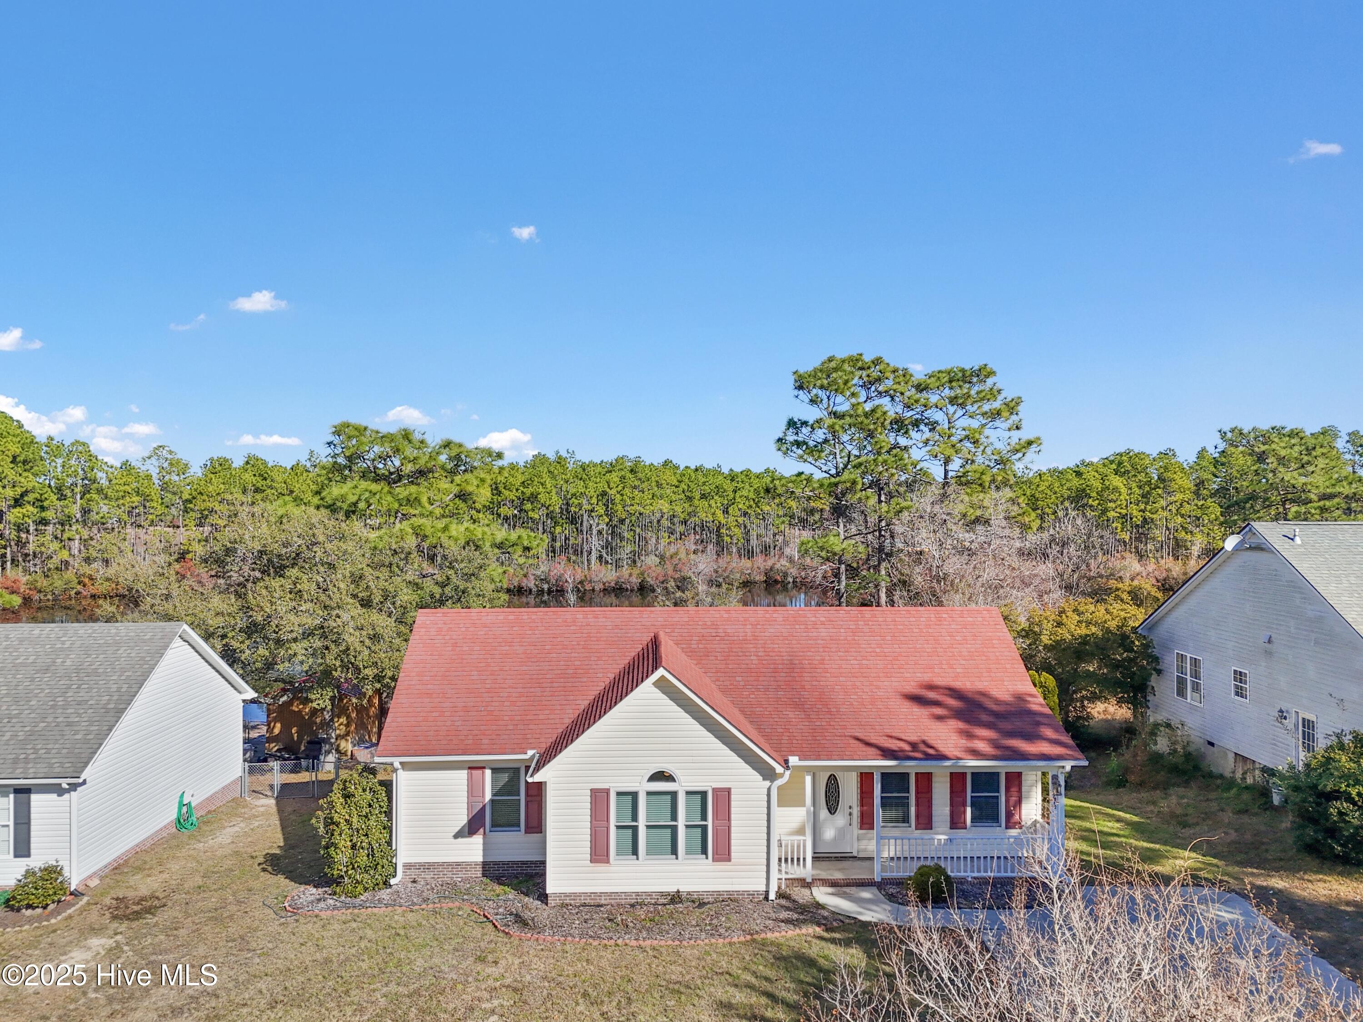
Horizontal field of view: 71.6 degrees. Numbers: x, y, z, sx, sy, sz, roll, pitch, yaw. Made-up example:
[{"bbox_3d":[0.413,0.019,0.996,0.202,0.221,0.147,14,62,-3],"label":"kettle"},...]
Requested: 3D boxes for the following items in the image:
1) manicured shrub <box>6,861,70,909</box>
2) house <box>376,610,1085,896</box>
[{"bbox_3d":[-13.384,7.670,19.650,1.300,0.920,1.150,0,0,0],"label":"manicured shrub"},{"bbox_3d":[0.861,5.254,23.838,15.383,5.492,9.583,0,0,-2],"label":"house"}]

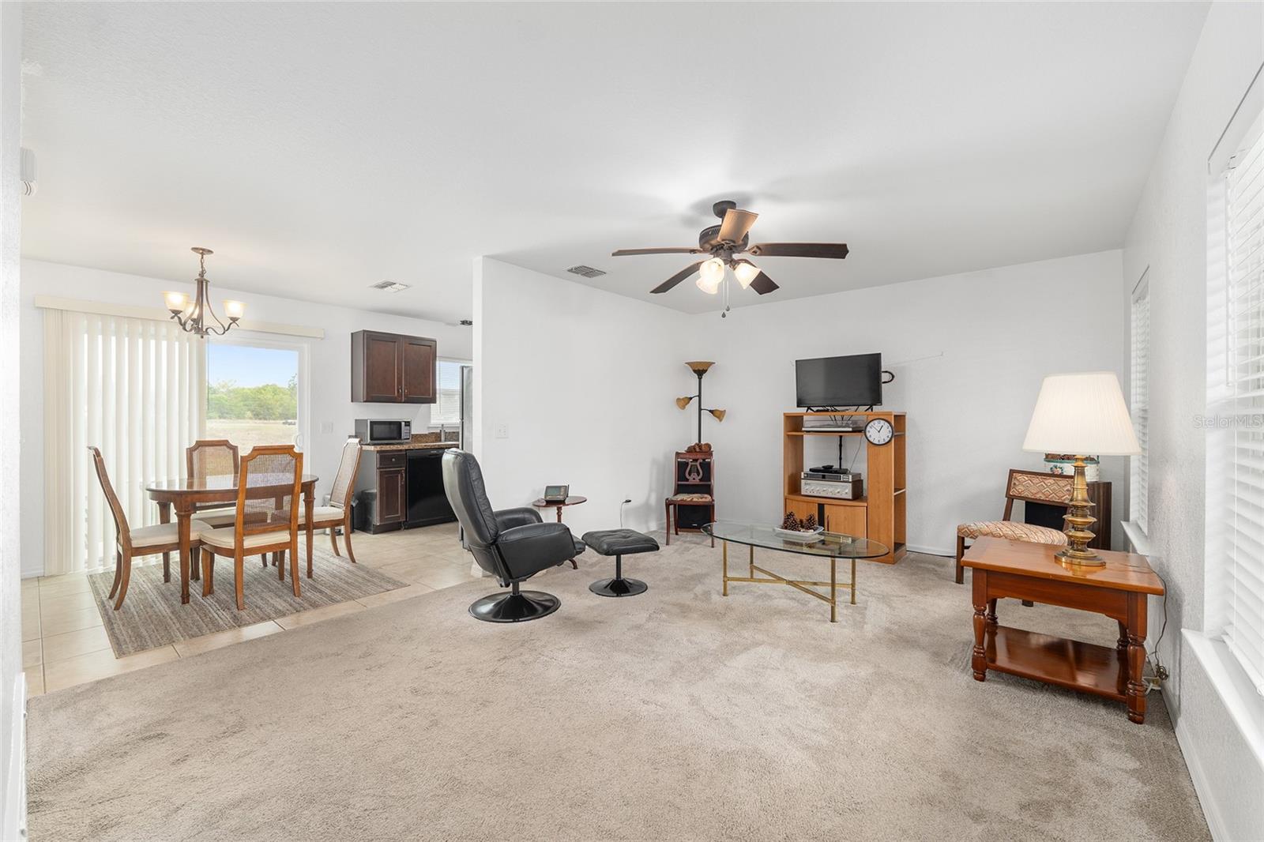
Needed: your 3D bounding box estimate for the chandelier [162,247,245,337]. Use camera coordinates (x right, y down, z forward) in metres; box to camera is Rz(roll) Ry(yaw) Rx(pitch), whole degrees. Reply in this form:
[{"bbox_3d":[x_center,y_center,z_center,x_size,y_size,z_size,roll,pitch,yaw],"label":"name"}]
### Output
[{"bbox_3d":[-3.132,-0.925,3.584,0.490,0.635,0.490,0,1,41],"label":"chandelier"}]

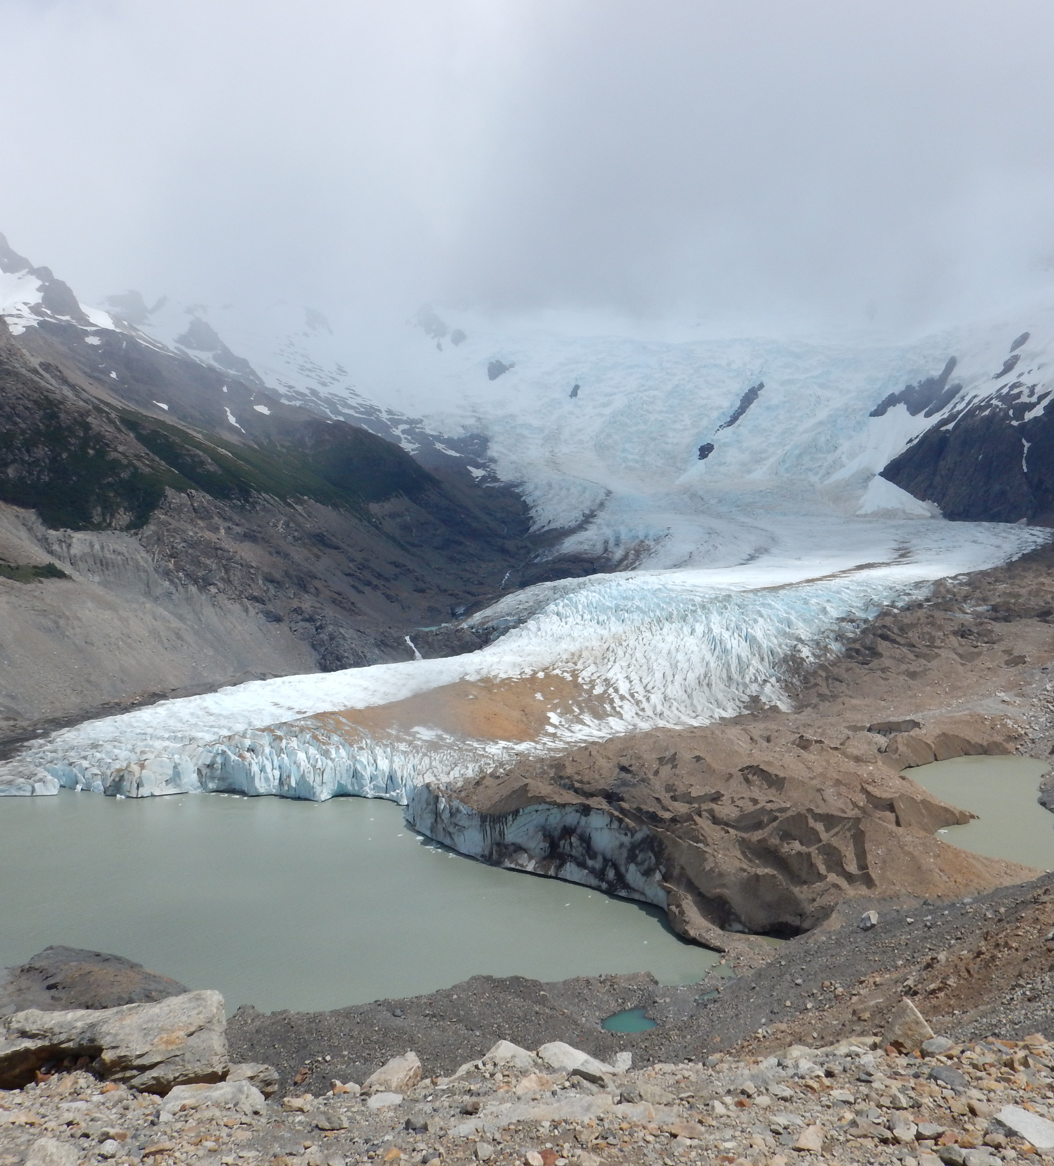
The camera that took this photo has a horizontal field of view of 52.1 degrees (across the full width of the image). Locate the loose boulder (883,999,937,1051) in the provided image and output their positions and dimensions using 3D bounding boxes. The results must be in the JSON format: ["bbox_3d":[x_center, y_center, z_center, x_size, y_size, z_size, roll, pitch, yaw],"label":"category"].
[{"bbox_3d":[2.415,2.782,6.800,0.330,0.290,0.170,0,3,-9],"label":"loose boulder"}]

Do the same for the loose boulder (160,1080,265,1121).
[{"bbox_3d":[-1.713,2.828,5.900,0.560,0.180,0.310,0,3,0],"label":"loose boulder"}]

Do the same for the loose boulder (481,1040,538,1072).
[{"bbox_3d":[-0.109,2.894,6.600,0.340,0.160,0.240,0,3,0],"label":"loose boulder"}]

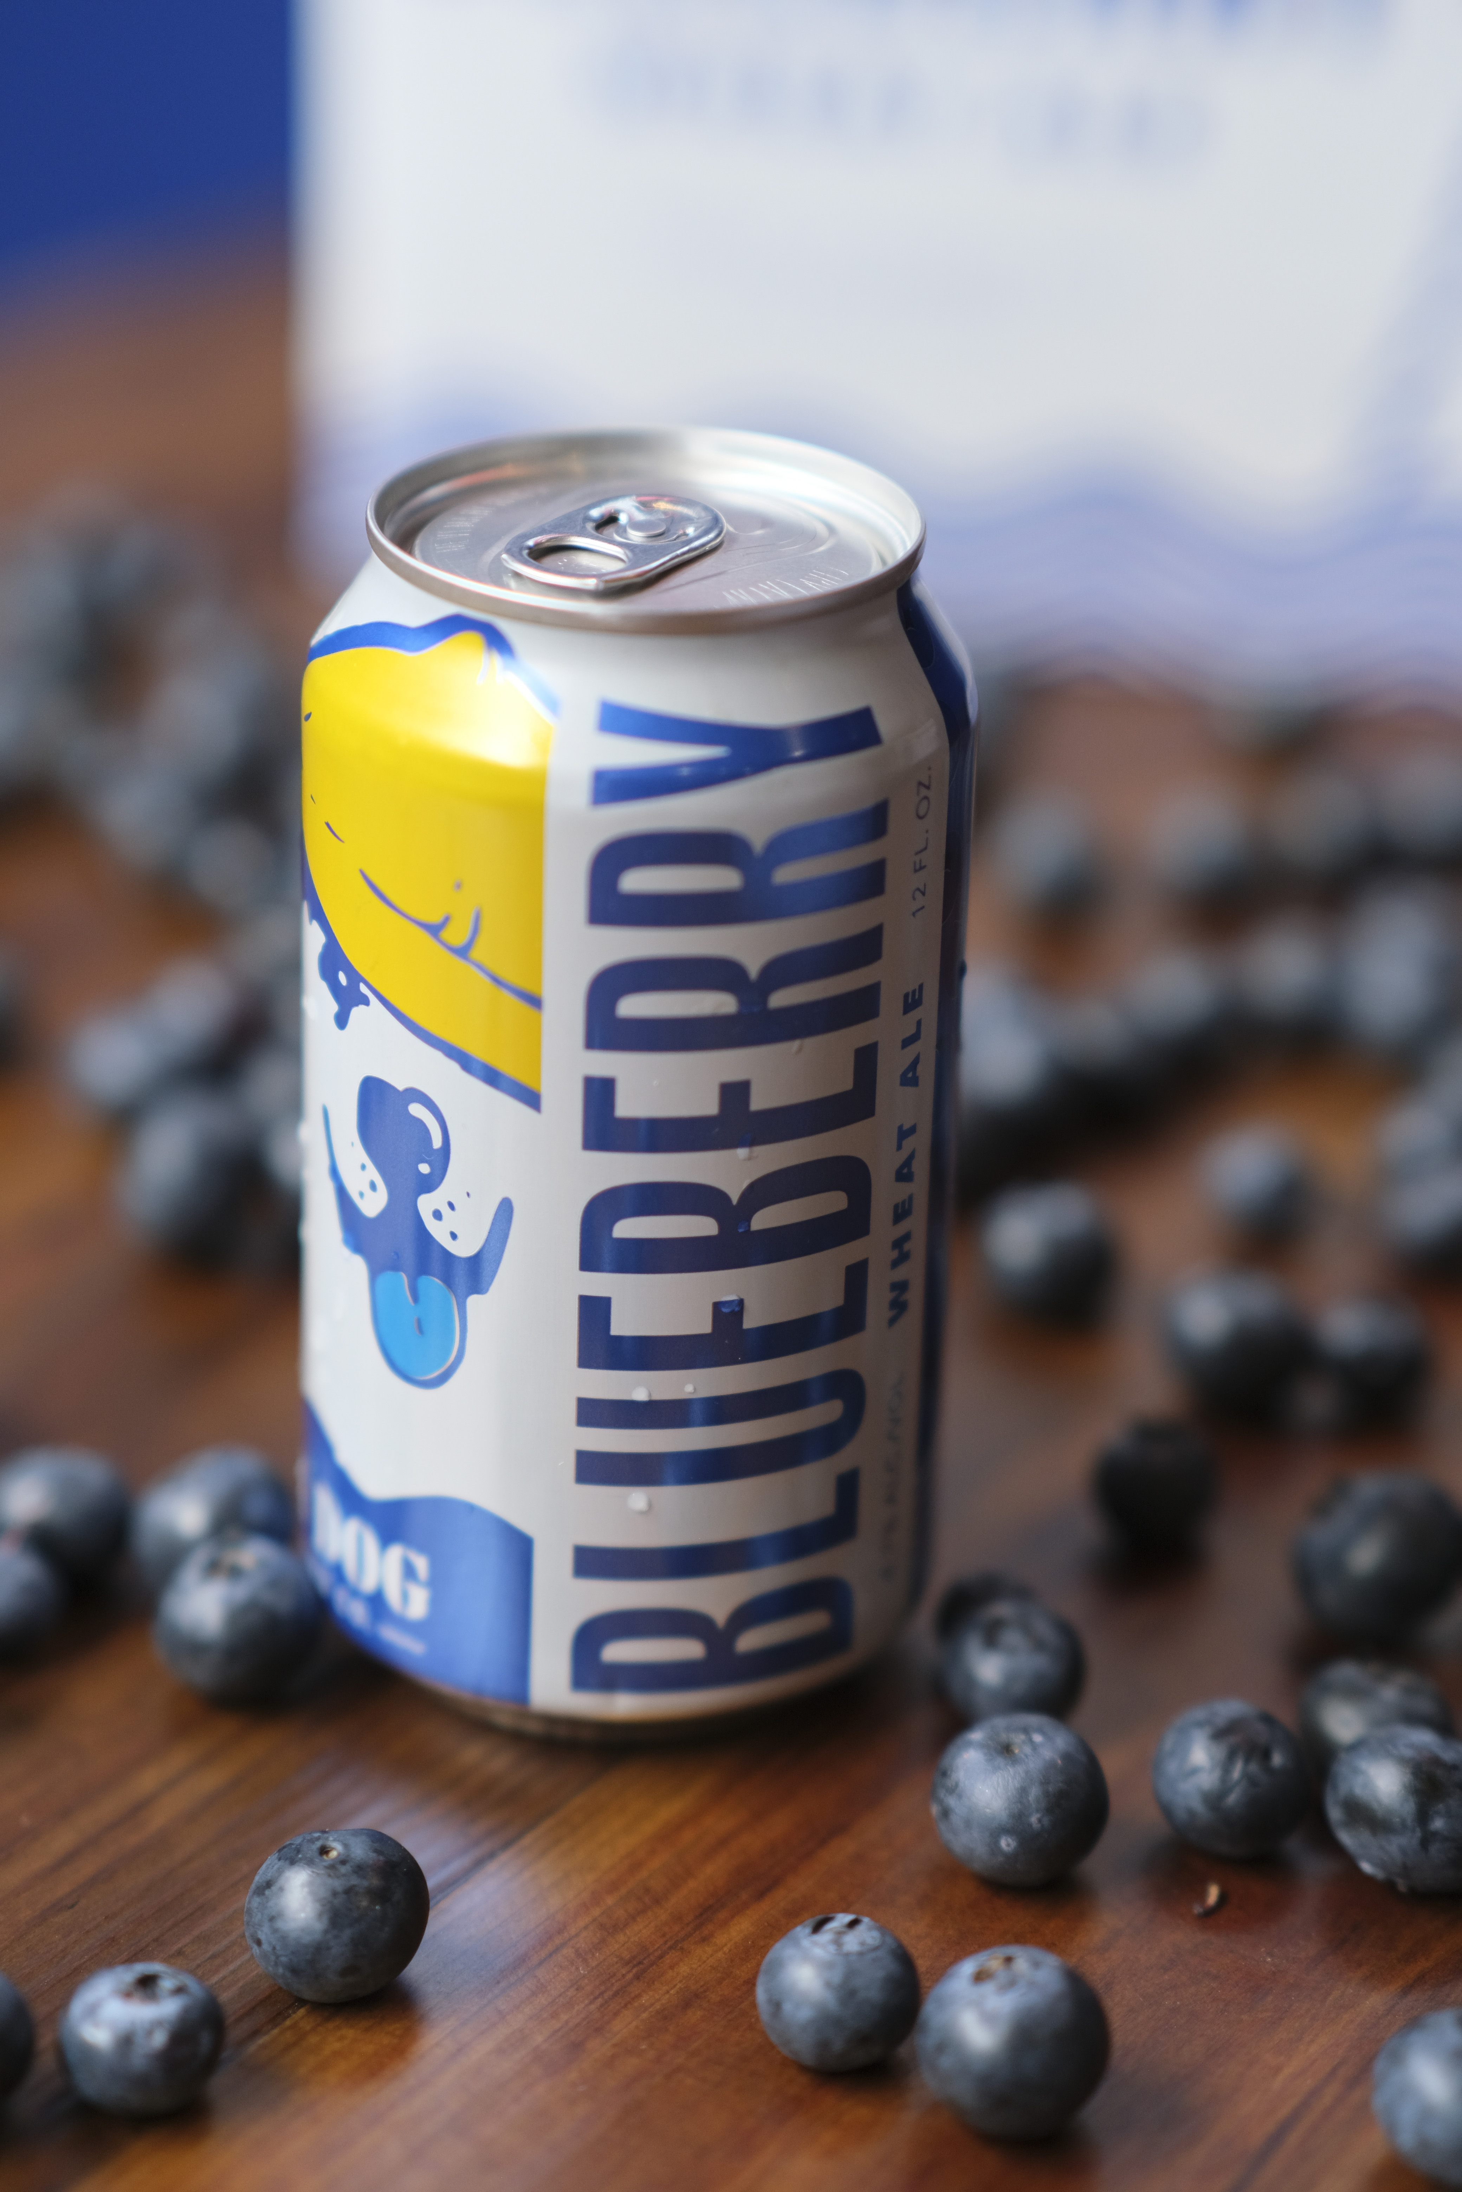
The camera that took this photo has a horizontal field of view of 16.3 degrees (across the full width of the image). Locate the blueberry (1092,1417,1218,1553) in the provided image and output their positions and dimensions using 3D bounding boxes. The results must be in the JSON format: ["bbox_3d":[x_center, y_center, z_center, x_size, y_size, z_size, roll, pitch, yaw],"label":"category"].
[{"bbox_3d":[0.047,0.043,0.563,0.013,0.012,0.013,3,24,0],"label":"blueberry"}]

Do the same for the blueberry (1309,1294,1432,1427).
[{"bbox_3d":[0.074,0.031,0.592,0.013,0.012,0.013,3,24,0],"label":"blueberry"}]

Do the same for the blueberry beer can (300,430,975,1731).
[{"bbox_3d":[-0.010,0.000,0.517,0.066,0.123,0.066,2,25,-1],"label":"blueberry beer can"}]

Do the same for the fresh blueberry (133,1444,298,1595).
[{"bbox_3d":[-0.055,0.045,0.543,0.017,0.015,0.017,3,24,0],"label":"fresh blueberry"}]

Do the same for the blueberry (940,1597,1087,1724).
[{"bbox_3d":[0.029,0.058,0.524,0.014,0.013,0.014,3,24,0],"label":"blueberry"}]

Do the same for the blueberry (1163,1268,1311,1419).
[{"bbox_3d":[0.058,0.029,0.588,0.016,0.015,0.016,2,25,-1],"label":"blueberry"}]

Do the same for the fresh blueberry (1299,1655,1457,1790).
[{"bbox_3d":[0.065,0.064,0.515,0.015,0.014,0.015,3,24,0],"label":"fresh blueberry"}]

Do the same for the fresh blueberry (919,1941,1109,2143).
[{"bbox_3d":[0.025,0.085,0.461,0.017,0.017,0.017,2,25,-1],"label":"fresh blueberry"}]

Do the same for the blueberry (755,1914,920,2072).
[{"bbox_3d":[0.010,0.082,0.470,0.015,0.014,0.015,2,25,-1],"label":"blueberry"}]

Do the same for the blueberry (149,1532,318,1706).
[{"bbox_3d":[-0.051,0.053,0.524,0.017,0.016,0.017,2,25,-1],"label":"blueberry"}]

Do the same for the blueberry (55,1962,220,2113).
[{"bbox_3d":[-0.053,0.085,0.460,0.014,0.013,0.014,2,25,-1],"label":"blueberry"}]

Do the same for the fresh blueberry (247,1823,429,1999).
[{"bbox_3d":[-0.036,0.076,0.474,0.017,0.016,0.017,3,24,0],"label":"fresh blueberry"}]

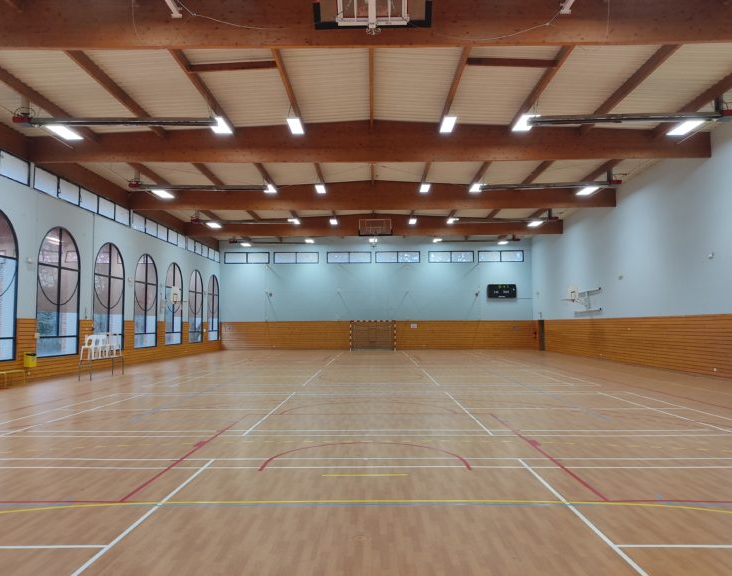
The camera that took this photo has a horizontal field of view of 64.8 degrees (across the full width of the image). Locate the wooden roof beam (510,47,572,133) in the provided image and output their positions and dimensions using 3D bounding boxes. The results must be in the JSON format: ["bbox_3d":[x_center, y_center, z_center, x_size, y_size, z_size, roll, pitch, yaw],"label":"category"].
[{"bbox_3d":[4.732,-5.508,15.160,0.119,0.258,7.675,0,-4,1],"label":"wooden roof beam"}]

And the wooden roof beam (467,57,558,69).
[{"bbox_3d":[3.594,-5.595,14.349,2.200,0.190,0.090,2,-4,1],"label":"wooden roof beam"}]

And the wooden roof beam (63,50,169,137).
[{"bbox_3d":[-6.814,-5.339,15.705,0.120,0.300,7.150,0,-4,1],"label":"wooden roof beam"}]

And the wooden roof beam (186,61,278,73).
[{"bbox_3d":[-3.344,-5.566,14.531,2.200,0.190,0.090,-3,-4,1],"label":"wooden roof beam"}]

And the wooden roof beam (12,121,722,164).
[{"bbox_3d":[0.106,-4.896,19.271,22.450,1.360,0.220,0,-4,1],"label":"wooden roof beam"}]

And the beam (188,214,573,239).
[{"bbox_3d":[0.438,-3.771,34.693,22.640,1.370,0.179,0,-4,1],"label":"beam"}]

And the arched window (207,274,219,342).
[{"bbox_3d":[-10.782,1.428,40.737,0.149,4.627,2.929,0,-4,1],"label":"arched window"}]

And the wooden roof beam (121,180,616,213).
[{"bbox_3d":[0.314,-4.302,26.898,22.640,1.370,0.179,0,-4,1],"label":"wooden roof beam"}]

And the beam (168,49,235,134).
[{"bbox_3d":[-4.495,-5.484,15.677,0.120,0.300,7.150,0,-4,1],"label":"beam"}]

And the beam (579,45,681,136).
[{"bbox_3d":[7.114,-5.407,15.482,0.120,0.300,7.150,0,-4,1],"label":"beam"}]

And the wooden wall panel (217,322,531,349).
[{"bbox_3d":[0.772,3.503,41.996,22.839,2.105,0.099,0,-4,1],"label":"wooden wall panel"}]

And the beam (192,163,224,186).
[{"bbox_3d":[-6.501,-4.786,23.123,0.119,0.258,7.675,0,-4,1],"label":"beam"}]

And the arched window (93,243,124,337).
[{"bbox_3d":[-11.102,0.413,24.933,0.150,4.500,2.850,0,-4,1],"label":"arched window"}]

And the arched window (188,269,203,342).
[{"bbox_3d":[-10.844,1.212,36.821,0.149,4.617,2.979,0,-4,1],"label":"arched window"}]

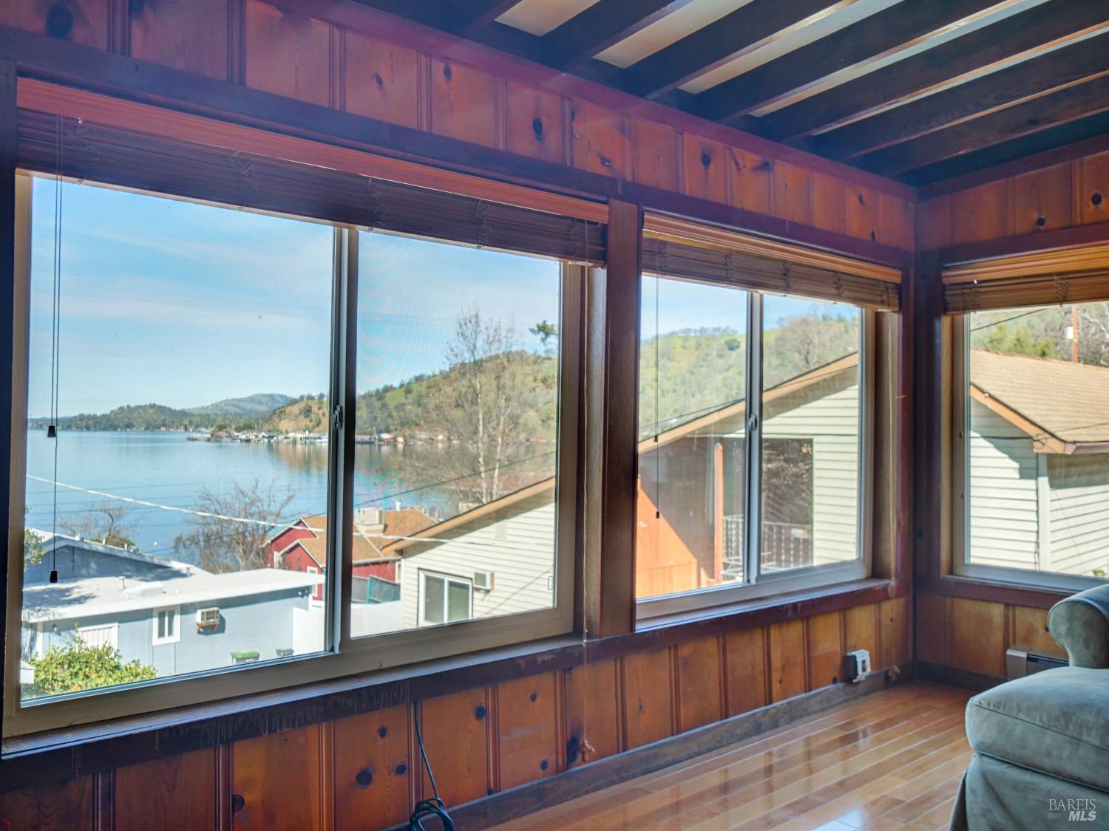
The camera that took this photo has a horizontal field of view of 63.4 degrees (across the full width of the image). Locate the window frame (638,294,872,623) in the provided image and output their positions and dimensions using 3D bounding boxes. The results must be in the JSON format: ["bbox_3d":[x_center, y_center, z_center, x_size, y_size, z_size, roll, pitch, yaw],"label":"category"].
[{"bbox_3d":[0.866,0.042,3.885,1.762,1.490,0.081,1,0,-40],"label":"window frame"}]

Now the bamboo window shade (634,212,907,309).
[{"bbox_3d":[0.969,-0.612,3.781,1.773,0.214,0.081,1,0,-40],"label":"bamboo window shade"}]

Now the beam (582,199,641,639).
[{"bbox_3d":[0.183,0.016,3.175,0.180,1.505,0.126,1,0,-40],"label":"beam"}]

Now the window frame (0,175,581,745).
[{"bbox_3d":[-0.611,0.015,2.655,1.755,1.490,0.081,1,0,-40],"label":"window frame"}]

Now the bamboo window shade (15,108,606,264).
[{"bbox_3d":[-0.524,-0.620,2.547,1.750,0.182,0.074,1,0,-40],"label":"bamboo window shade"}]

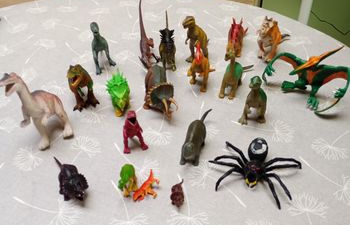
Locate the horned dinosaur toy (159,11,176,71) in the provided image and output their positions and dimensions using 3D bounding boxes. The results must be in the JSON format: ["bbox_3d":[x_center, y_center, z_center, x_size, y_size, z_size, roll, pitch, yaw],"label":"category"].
[{"bbox_3d":[-0.017,-0.154,0.807,0.039,0.067,0.146,-4,40,-4],"label":"horned dinosaur toy"}]

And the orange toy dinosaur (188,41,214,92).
[{"bbox_3d":[0.058,-0.110,0.812,0.055,0.105,0.121,11,41,14],"label":"orange toy dinosaur"}]

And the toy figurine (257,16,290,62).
[{"bbox_3d":[0.206,-0.158,0.791,0.047,0.086,0.097,27,47,30],"label":"toy figurine"}]

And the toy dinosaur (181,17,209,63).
[{"bbox_3d":[0.053,-0.188,0.900,0.053,0.114,0.127,23,45,26],"label":"toy dinosaur"}]

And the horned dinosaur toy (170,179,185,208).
[{"bbox_3d":[0.006,0.125,0.591,0.022,0.025,0.050,2,40,3],"label":"horned dinosaur toy"}]

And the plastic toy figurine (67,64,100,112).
[{"bbox_3d":[-0.158,-0.058,0.672,0.049,0.095,0.112,2,40,4],"label":"plastic toy figurine"}]

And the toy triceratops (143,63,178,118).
[{"bbox_3d":[-0.034,-0.057,0.770,0.060,0.079,0.163,-10,40,-11],"label":"toy triceratops"}]

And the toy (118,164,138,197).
[{"bbox_3d":[-0.063,0.094,0.529,0.022,0.042,0.049,18,43,21],"label":"toy"}]

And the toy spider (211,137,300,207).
[{"bbox_3d":[0.115,0.078,0.542,0.135,0.045,0.103,11,41,14],"label":"toy spider"}]

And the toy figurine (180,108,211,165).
[{"bbox_3d":[0.043,0.037,0.673,0.038,0.056,0.132,11,41,14],"label":"toy figurine"}]

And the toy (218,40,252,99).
[{"bbox_3d":[0.133,-0.108,0.794,0.047,0.123,0.132,16,42,19],"label":"toy"}]

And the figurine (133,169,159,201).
[{"bbox_3d":[-0.041,0.101,0.535,0.028,0.021,0.052,13,42,17],"label":"figurine"}]

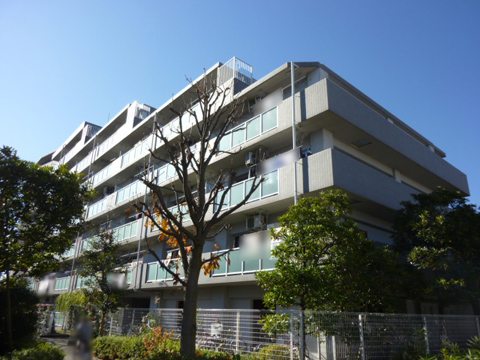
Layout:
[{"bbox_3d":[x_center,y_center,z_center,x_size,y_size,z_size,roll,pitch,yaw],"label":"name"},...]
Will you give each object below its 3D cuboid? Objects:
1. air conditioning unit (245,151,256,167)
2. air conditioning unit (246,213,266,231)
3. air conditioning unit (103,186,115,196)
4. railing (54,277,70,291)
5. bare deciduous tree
[{"bbox_3d":[0.503,-0.894,15.772,0.344,0.539,0.558,18,-26,-38],"label":"air conditioning unit"},{"bbox_3d":[0.665,1.782,14.644,0.325,0.567,0.800,18,-26,-38],"label":"air conditioning unit"},{"bbox_3d":[-11.152,0.912,29.722,0.344,0.577,0.800,18,-26,-38],"label":"air conditioning unit"},{"bbox_3d":[-15.973,9.312,31.176,0.084,1.004,3.953,18,-26,-38],"label":"railing"},{"bbox_3d":[-1.367,0.612,11.070,4.300,9.400,4.100,4,-20,-7],"label":"bare deciduous tree"}]

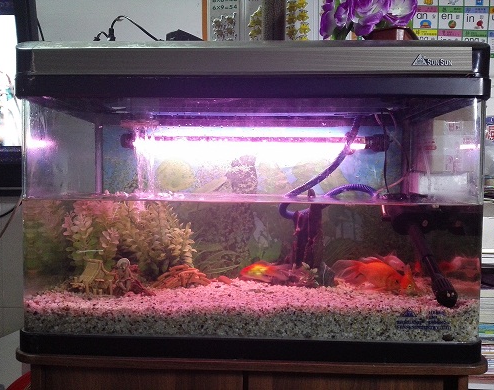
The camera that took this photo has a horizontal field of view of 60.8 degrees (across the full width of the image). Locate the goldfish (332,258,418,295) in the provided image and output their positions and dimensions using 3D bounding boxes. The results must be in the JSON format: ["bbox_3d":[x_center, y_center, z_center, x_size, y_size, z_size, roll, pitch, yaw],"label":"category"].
[{"bbox_3d":[0.212,0.136,0.700,0.137,0.055,0.050,9,5,18],"label":"goldfish"}]

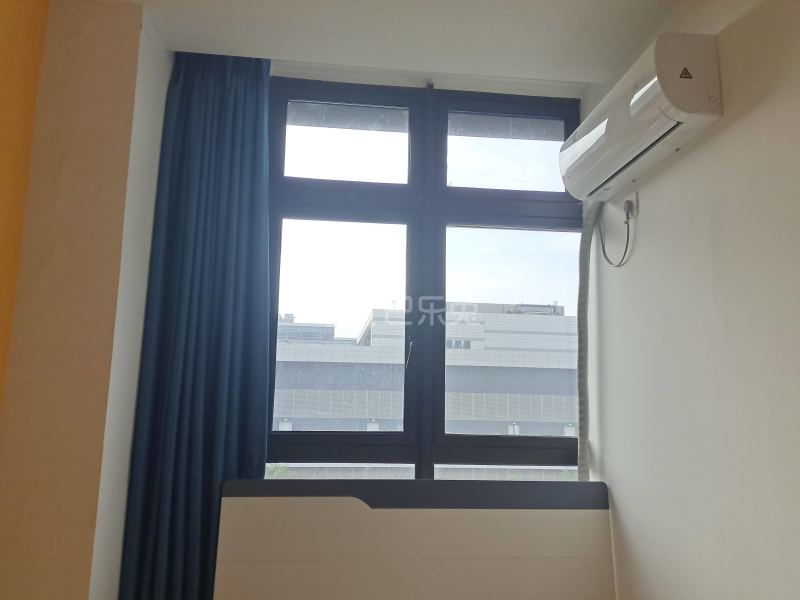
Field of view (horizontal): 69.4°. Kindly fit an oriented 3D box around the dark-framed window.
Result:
[{"bbox_3d":[0.095,0.007,2.695,1.565,2.099,0.110,2,-8,-5],"label":"dark-framed window"}]

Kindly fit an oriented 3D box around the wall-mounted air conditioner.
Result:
[{"bbox_3d":[0.828,-0.618,2.120,0.204,0.268,0.800,2,-8,-5],"label":"wall-mounted air conditioner"}]

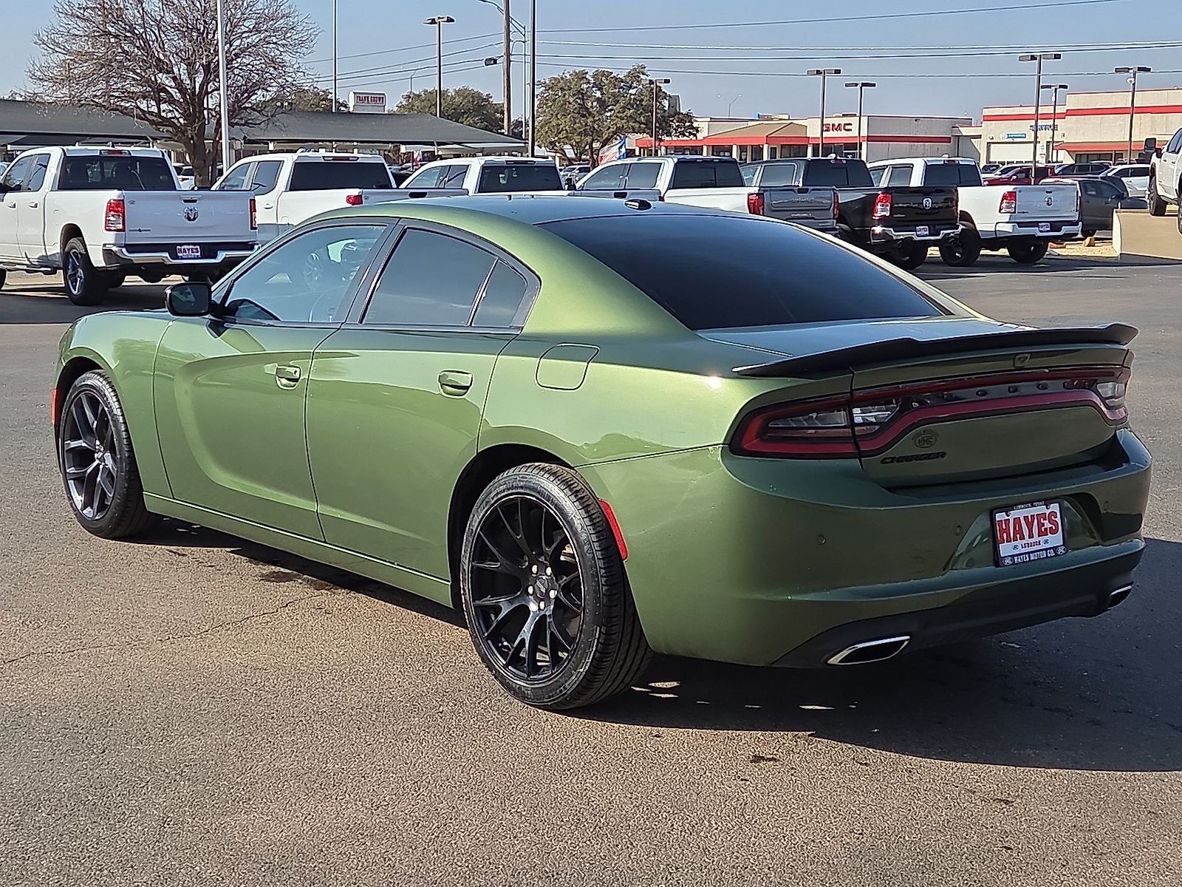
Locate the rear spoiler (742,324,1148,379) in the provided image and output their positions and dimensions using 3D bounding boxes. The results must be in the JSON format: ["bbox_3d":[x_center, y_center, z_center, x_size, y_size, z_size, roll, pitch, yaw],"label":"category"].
[{"bbox_3d":[1.082,-0.278,4.941,1.620,0.120,0.320,-6,11,-39],"label":"rear spoiler"}]

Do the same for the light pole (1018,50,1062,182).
[{"bbox_3d":[19.158,-13.395,76.474,1.750,6.600,0.420,7,10,35],"label":"light pole"}]

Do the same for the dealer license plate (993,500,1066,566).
[{"bbox_3d":[1.205,0.244,4.853,0.312,0.160,0.020,-6,0,-39],"label":"dealer license plate"}]

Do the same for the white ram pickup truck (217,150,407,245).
[{"bbox_3d":[-3.931,-3.167,25.112,2.100,1.950,5.880,-5,11,-36],"label":"white ram pickup truck"}]

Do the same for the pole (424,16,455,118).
[{"bbox_3d":[-7.933,-17.233,92.704,1.700,9.800,0.450,7,10,35],"label":"pole"}]

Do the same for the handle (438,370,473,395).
[{"bbox_3d":[-0.406,-0.182,5.330,0.055,0.080,0.180,2,6,-40],"label":"handle"}]

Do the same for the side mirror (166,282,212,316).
[{"bbox_3d":[-1.480,-0.533,6.531,0.185,0.135,0.120,-6,11,-39],"label":"side mirror"}]

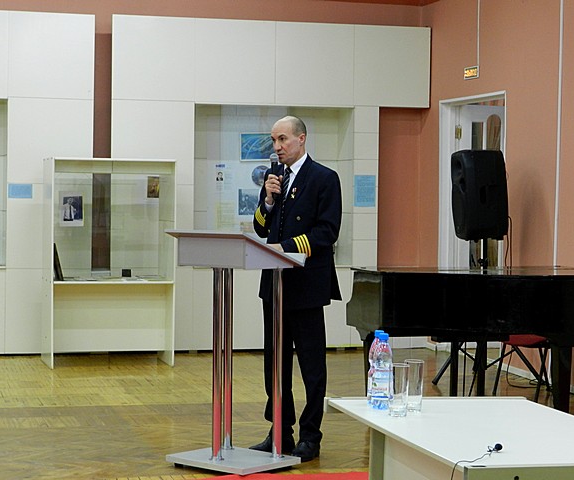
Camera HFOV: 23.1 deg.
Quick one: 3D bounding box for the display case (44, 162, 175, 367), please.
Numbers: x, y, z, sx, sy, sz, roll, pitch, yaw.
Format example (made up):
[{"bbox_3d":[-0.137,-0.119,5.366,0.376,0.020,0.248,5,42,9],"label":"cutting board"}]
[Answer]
[{"bbox_3d":[-1.422,0.174,11.192,0.948,1.620,0.620,0,2,-16],"label":"display case"}]

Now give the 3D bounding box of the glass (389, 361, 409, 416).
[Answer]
[{"bbox_3d":[0.313,0.421,3.937,0.057,0.143,0.057,1,2,0],"label":"glass"}]

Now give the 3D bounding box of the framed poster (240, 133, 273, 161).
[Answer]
[{"bbox_3d":[-0.230,-0.829,12.595,0.382,0.257,0.020,0,2,-15],"label":"framed poster"}]

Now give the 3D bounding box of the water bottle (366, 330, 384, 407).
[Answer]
[{"bbox_3d":[0.269,0.376,4.142,0.063,0.217,0.063,1,2,0],"label":"water bottle"}]

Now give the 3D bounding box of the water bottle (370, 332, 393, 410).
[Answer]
[{"bbox_3d":[0.277,0.378,4.084,0.063,0.217,0.063,1,2,0],"label":"water bottle"}]

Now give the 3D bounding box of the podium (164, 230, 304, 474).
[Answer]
[{"bbox_3d":[-0.269,0.545,7.021,0.540,1.178,0.460,2,2,41],"label":"podium"}]

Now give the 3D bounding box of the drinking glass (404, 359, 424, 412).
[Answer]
[{"bbox_3d":[0.365,0.419,4.018,0.057,0.143,0.057,1,2,0],"label":"drinking glass"}]

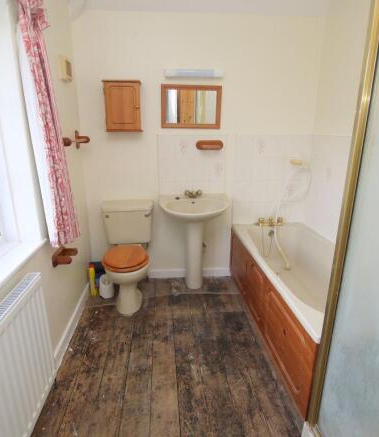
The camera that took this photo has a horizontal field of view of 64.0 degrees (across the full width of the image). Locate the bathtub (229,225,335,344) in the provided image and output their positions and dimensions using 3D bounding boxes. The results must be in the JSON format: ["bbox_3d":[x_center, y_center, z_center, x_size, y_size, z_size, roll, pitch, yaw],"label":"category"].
[{"bbox_3d":[0.836,0.538,2.201,0.710,0.533,1.675,-1,16,-5],"label":"bathtub"}]

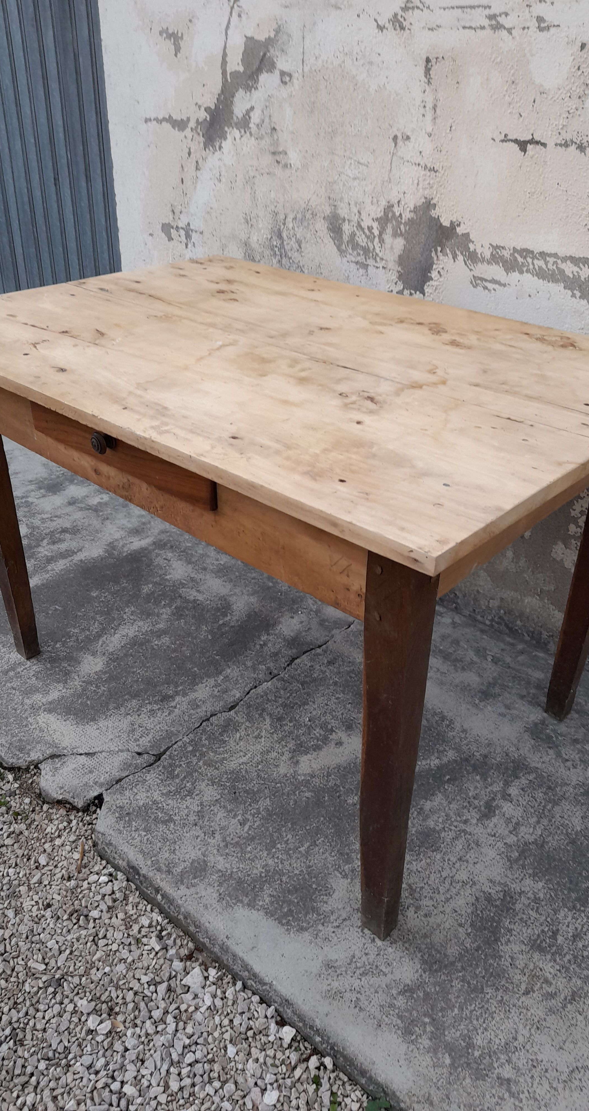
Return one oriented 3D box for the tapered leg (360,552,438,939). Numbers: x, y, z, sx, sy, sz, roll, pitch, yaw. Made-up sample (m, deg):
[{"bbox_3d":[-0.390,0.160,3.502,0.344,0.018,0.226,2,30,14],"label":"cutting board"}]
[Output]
[{"bbox_3d":[0.129,0.279,1.108,0.064,0.748,0.060,26,40,35],"label":"tapered leg"}]

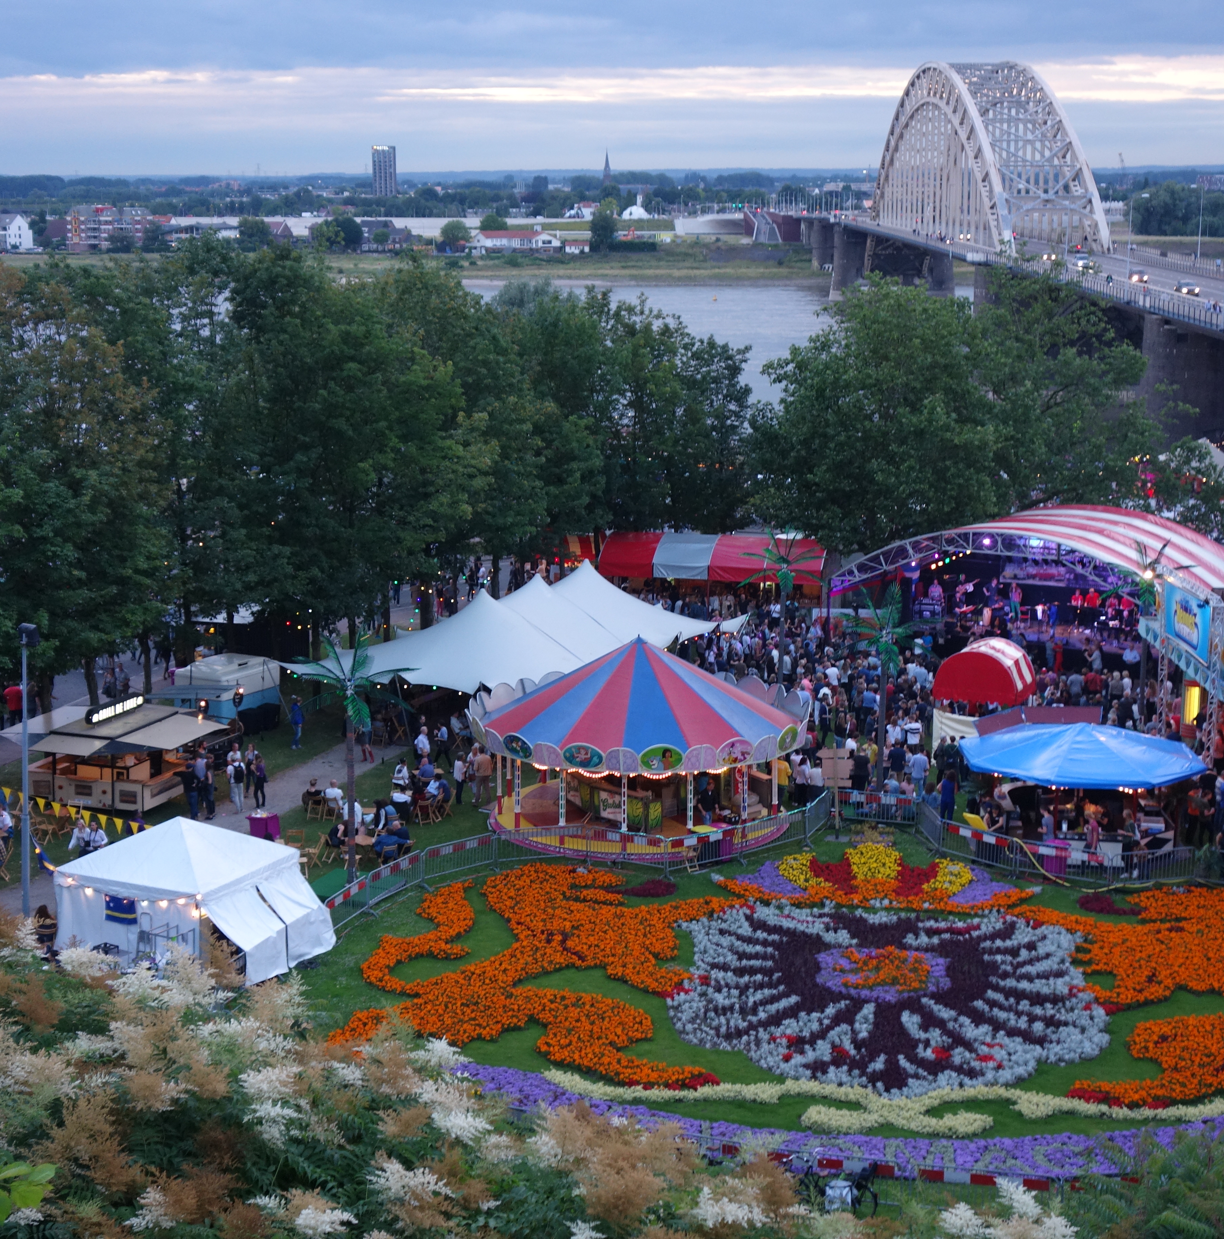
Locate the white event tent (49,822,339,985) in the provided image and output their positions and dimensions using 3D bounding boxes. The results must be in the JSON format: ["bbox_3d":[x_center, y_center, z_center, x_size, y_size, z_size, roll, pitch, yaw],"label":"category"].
[{"bbox_3d":[-10.104,6.534,54.633,5.600,3.300,4.100,6,13,26],"label":"white event tent"}]

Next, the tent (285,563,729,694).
[{"bbox_3d":[-3.200,0.741,79.702,9.400,4.800,15.200,8,14,35],"label":"tent"}]

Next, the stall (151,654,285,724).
[{"bbox_3d":[-13.484,2.807,75.405,2.300,2.450,4.200,7,13,32],"label":"stall"}]

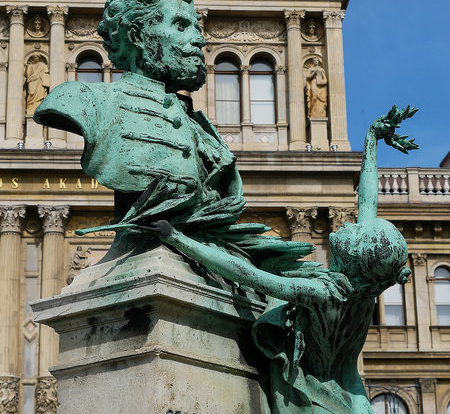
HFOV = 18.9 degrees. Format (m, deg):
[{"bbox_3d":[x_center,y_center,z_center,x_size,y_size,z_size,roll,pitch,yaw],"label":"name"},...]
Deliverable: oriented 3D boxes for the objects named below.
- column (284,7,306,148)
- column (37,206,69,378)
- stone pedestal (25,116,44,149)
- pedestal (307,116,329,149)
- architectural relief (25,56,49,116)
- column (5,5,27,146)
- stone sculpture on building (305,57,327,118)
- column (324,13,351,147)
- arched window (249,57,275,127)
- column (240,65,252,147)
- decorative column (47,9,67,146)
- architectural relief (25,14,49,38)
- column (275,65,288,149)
[{"bbox_3d":[2.650,-4.837,50.985,0.760,5.483,0.680,0,-17,-5],"label":"column"},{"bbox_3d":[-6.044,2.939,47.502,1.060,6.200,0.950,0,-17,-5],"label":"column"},{"bbox_3d":[-6.539,-2.485,46.487,0.634,1.237,0.620,0,-19,-4],"label":"stone pedestal"},{"bbox_3d":[3.277,-2.467,47.267,0.610,1.239,0.620,0,-19,-4],"label":"pedestal"},{"bbox_3d":[-6.539,-4.150,47.168,0.799,2.312,0.650,0,-19,-4],"label":"architectural relief"},{"bbox_3d":[-7.739,-4.888,50.000,0.760,5.333,0.680,0,-17,-5],"label":"column"},{"bbox_3d":[3.264,-4.162,47.958,0.725,2.332,0.620,0,-19,-4],"label":"stone sculpture on building"},{"bbox_3d":[3.978,-4.442,48.005,0.778,5.467,0.700,0,-19,-4],"label":"column"},{"bbox_3d":[1.382,-4.354,51.343,0.887,2.603,0.200,0,-17,-5],"label":"arched window"},{"bbox_3d":[0.758,-3.507,47.796,0.370,3.253,0.380,0,-19,-4],"label":"column"},{"bbox_3d":[-5.817,-4.495,47.239,0.748,5.438,0.750,0,-19,-4],"label":"decorative column"},{"bbox_3d":[-7.107,-6.845,50.989,0.880,0.900,0.220,0,-17,-5],"label":"architectural relief"},{"bbox_3d":[2.127,-3.761,50.966,0.430,3.272,0.330,0,-17,-5],"label":"column"}]

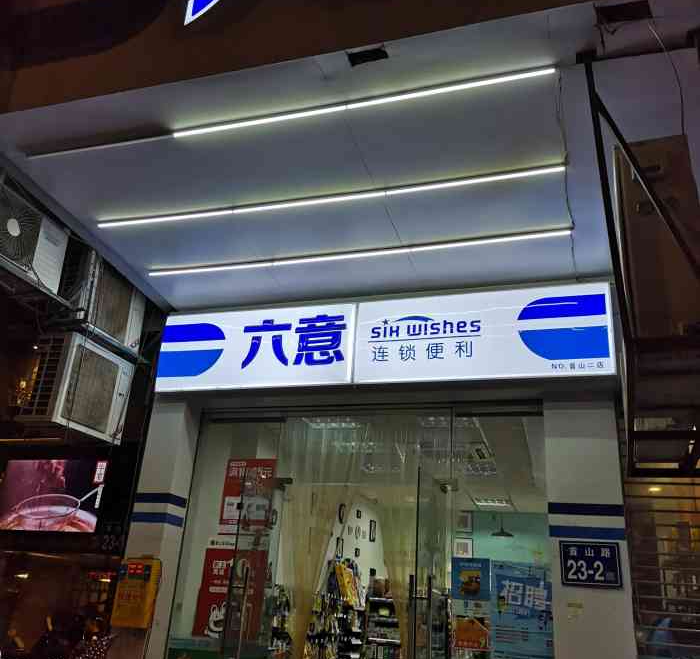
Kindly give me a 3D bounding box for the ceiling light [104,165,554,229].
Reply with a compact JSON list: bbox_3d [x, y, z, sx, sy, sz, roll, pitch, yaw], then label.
[{"bbox_3d":[-0.298,-0.942,5.249,3.550,0.040,0.040,-4,-25,18],"label":"ceiling light"}]

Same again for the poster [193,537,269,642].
[{"bbox_3d":[-1.003,2.192,6.206,0.600,0.810,0.015,-4,-25,18],"label":"poster"}]

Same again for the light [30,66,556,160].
[{"bbox_3d":[-0.547,-1.302,4.490,3.520,0.040,0.040,-4,-25,18],"label":"light"}]

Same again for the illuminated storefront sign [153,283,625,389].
[{"bbox_3d":[0.160,0.141,6.415,4.090,0.800,0.150,-4,-25,18],"label":"illuminated storefront sign"}]

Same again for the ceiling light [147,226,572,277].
[{"bbox_3d":[-0.071,-0.613,5.941,3.580,0.040,0.040,-4,-25,18],"label":"ceiling light"}]

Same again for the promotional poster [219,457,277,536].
[{"bbox_3d":[-0.907,1.492,6.506,0.490,0.680,0.015,-4,-25,18],"label":"promotional poster"}]

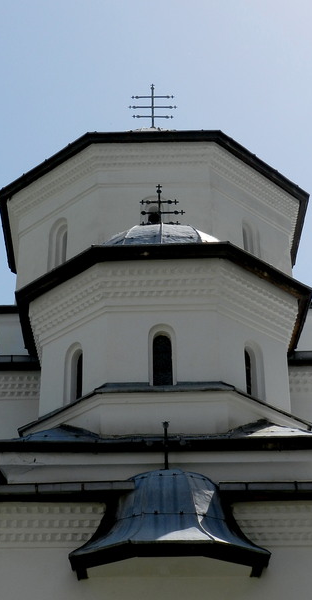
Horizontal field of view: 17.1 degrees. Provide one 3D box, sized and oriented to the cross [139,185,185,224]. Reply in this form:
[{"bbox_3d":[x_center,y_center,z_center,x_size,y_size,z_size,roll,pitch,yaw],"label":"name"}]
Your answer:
[{"bbox_3d":[0.095,-1.983,21.867,0.977,1.129,0.070,-1,-32,1],"label":"cross"}]

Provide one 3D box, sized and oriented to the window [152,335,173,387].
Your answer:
[{"bbox_3d":[0.111,1.058,17.427,0.350,0.967,0.210,-1,-32,1],"label":"window"}]

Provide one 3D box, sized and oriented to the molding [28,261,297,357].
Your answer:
[{"bbox_3d":[0.187,0.984,20.014,5.022,0.916,5.022,-1,-32,1],"label":"molding"}]

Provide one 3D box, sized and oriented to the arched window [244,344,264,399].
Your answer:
[{"bbox_3d":[1.601,1.259,17.934,0.499,1.155,0.245,26,-41,-36],"label":"arched window"}]

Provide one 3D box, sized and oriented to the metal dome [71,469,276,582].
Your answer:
[{"bbox_3d":[0.182,2.890,13.894,2.625,1.575,1.190,-1,-32,0],"label":"metal dome"}]

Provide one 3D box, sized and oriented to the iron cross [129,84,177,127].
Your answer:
[{"bbox_3d":[-0.096,-6.196,33.163,1.514,1.829,0.088,0,-32,-1],"label":"iron cross"}]

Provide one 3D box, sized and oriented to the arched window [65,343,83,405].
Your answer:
[{"bbox_3d":[-1.336,1.306,18.055,0.245,1.155,0.499,26,-41,-36],"label":"arched window"}]

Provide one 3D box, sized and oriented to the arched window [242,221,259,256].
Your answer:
[{"bbox_3d":[2.356,-1.359,27.027,0.333,1.662,0.759,-28,-41,36],"label":"arched window"}]

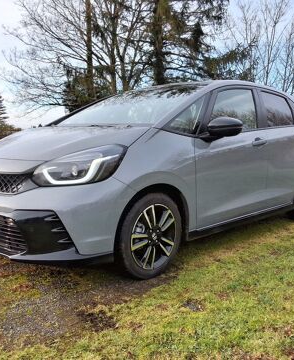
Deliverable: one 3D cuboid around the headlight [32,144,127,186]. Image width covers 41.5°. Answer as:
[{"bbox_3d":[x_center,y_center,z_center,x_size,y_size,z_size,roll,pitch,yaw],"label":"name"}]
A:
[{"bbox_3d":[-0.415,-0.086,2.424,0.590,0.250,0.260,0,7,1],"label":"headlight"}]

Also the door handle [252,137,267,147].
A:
[{"bbox_3d":[1.022,-0.339,3.488,0.250,0.065,0.060,-7,10,-44],"label":"door handle"}]

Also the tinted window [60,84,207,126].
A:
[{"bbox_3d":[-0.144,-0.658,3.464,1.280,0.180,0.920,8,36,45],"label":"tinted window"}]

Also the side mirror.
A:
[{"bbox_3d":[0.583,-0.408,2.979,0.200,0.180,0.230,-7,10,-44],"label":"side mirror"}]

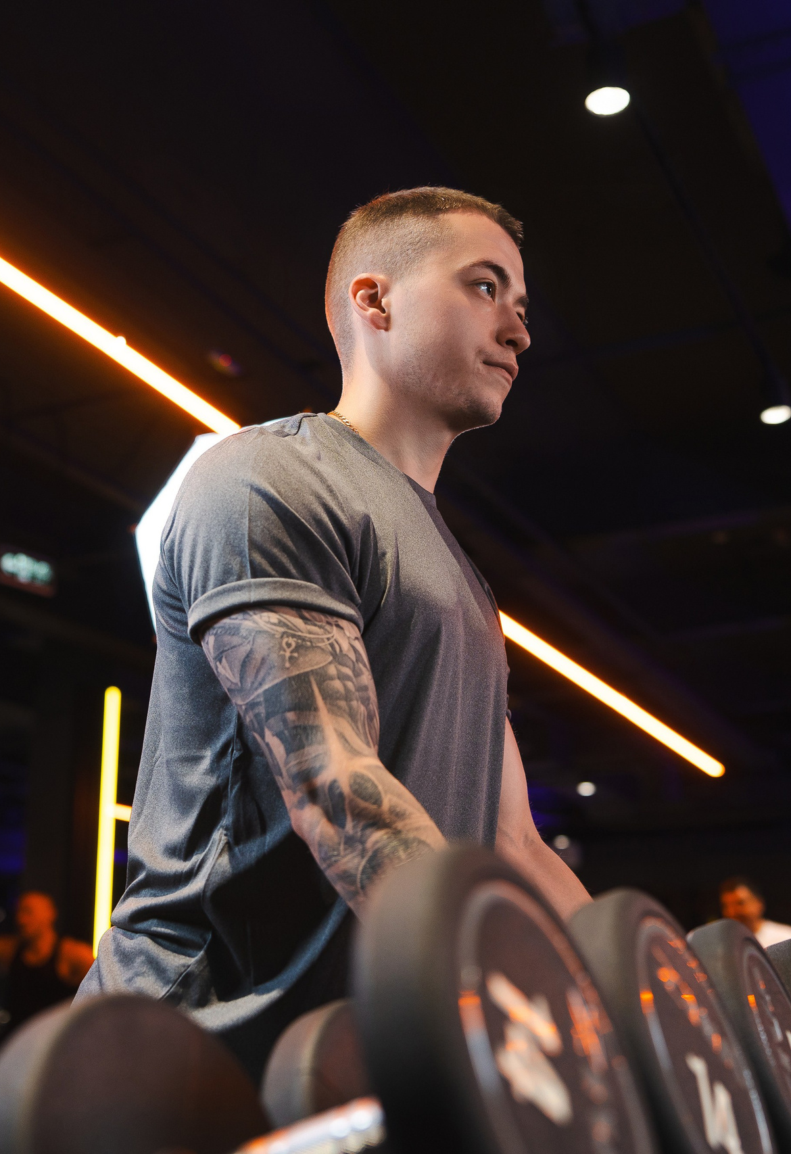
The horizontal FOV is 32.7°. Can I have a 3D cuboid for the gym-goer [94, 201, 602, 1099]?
[{"bbox_3d":[-0.049,0.457,1.098,0.540,1.710,0.560,-9,-21,25],"label":"gym-goer"}]

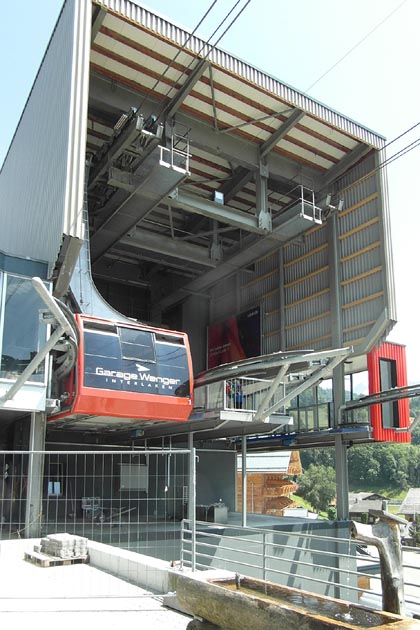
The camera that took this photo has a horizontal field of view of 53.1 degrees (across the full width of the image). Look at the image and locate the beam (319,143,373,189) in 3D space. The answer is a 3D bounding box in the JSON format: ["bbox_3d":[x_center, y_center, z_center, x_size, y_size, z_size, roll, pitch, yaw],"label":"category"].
[{"bbox_3d":[5.035,-5.528,15.700,0.320,0.380,2.268,5,-17,-23],"label":"beam"}]

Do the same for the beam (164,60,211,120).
[{"bbox_3d":[-0.761,-6.825,12.850,0.300,0.360,2.418,6,-10,-28],"label":"beam"}]

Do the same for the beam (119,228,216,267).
[{"bbox_3d":[-1.610,-2.739,17.350,4.147,0.500,0.380,11,-15,-27],"label":"beam"}]

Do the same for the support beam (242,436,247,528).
[{"bbox_3d":[1.150,5.567,14.000,0.120,2.989,0.120,5,-11,-27],"label":"support beam"}]

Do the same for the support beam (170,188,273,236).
[{"bbox_3d":[0.503,-3.373,14.100,3.846,0.480,0.350,12,-15,-26],"label":"support beam"}]

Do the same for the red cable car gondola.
[{"bbox_3d":[-3.003,1.954,13.159,3.200,2.550,4.100,9,-16,-27],"label":"red cable car gondola"}]

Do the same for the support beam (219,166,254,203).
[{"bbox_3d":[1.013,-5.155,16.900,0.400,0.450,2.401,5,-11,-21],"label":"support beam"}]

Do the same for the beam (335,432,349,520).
[{"bbox_3d":[5.029,6.171,16.000,0.340,3.341,0.340,5,-11,-27],"label":"beam"}]

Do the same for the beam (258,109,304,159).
[{"bbox_3d":[2.373,-6.103,14.250,0.300,0.360,2.294,5,-11,-21],"label":"beam"}]

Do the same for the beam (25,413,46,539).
[{"bbox_3d":[-4.557,4.177,11.000,0.310,3.201,0.310,5,-11,-27],"label":"beam"}]

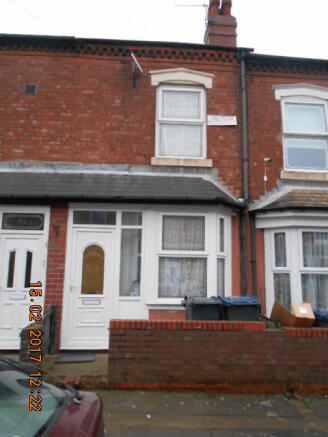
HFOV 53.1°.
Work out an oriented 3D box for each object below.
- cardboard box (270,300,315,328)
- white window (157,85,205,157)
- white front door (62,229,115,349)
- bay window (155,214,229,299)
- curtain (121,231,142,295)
[{"bbox_3d":[1.936,1.472,4.942,0.553,0.410,0.430,1,-9,-3],"label":"cardboard box"},{"bbox_3d":[0.350,-1.917,6.575,1.001,1.508,0.102,1,-9,-3],"label":"white window"},{"bbox_3d":[-1.259,1.172,5.589,0.839,2.006,0.092,1,-9,-3],"label":"white front door"},{"bbox_3d":[0.557,0.683,5.864,1.434,1.554,0.430,1,-9,-3],"label":"bay window"},{"bbox_3d":[-0.587,0.765,5.768,0.366,1.180,0.082,1,-9,-3],"label":"curtain"}]

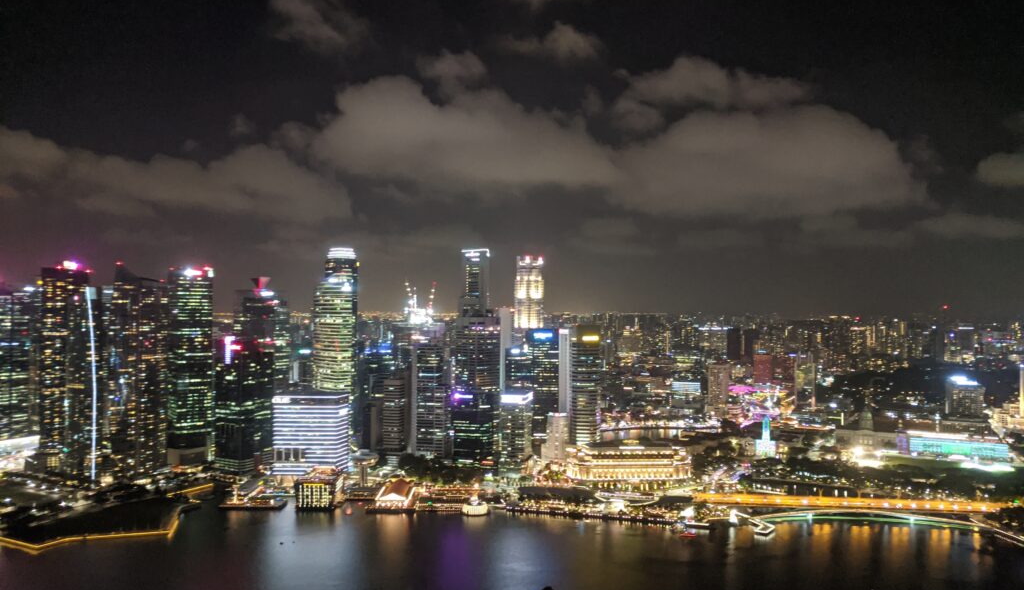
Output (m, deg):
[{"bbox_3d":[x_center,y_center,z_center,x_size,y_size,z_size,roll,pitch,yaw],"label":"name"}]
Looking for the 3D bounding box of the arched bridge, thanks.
[{"bbox_3d":[332.370,210.700,771.040,290.000,7.000,38.000,0,-1,9],"label":"arched bridge"}]

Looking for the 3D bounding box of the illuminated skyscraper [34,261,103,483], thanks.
[{"bbox_3d":[-514.060,89.900,891.770,42.000,245.000,40.000,0,-1,22],"label":"illuminated skyscraper"}]

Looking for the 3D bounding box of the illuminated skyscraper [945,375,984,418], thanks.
[{"bbox_3d":[750.960,174.280,1277.340,49.000,75.000,30.000,0,-1,18],"label":"illuminated skyscraper"}]

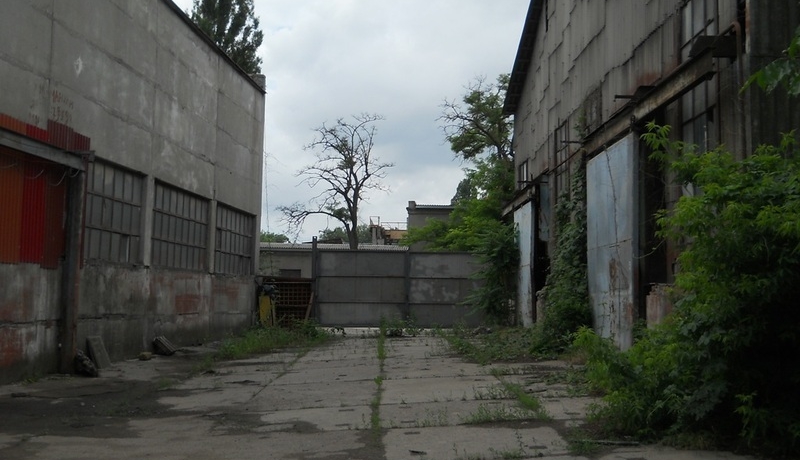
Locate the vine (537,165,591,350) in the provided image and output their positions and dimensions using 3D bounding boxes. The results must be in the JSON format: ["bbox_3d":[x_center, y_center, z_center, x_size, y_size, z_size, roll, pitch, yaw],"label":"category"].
[{"bbox_3d":[4.180,0.740,24.600,1.200,4.500,3.600,1,-4,0],"label":"vine"}]

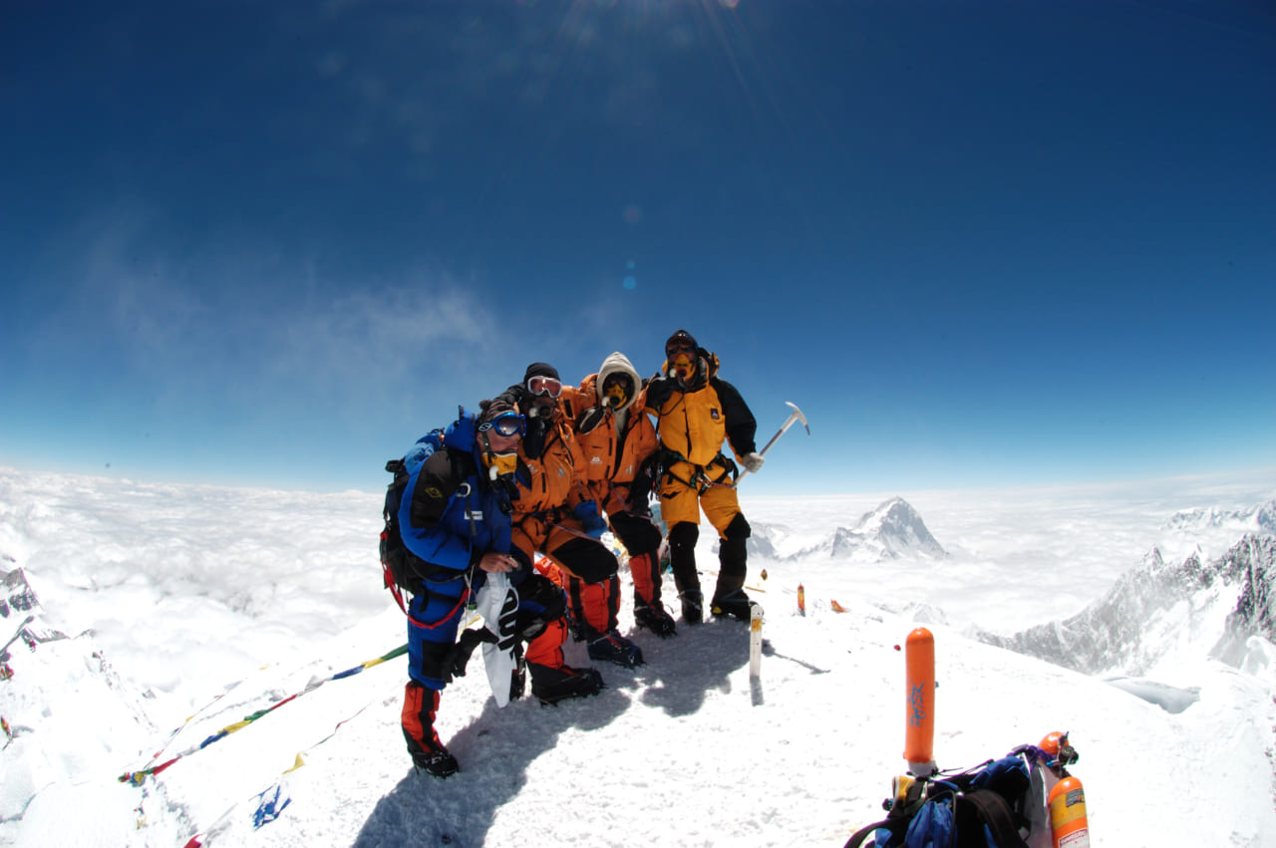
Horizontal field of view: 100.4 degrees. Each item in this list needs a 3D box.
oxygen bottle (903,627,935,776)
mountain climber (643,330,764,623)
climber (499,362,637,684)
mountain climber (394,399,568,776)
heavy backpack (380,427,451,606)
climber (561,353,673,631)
[{"bbox_3d":[1.060,1.044,2.000,0.106,0.550,0.106,0,-6,17],"label":"oxygen bottle"},{"bbox_3d":[0.390,0.308,3.220,0.720,1.770,0.500,-1,-6,7],"label":"mountain climber"},{"bbox_3d":[-0.363,0.485,2.780,0.660,1.640,0.660,2,-6,-23],"label":"climber"},{"bbox_3d":[-0.680,0.700,2.360,0.760,1.620,0.660,-4,-7,38],"label":"mountain climber"},{"bbox_3d":[-0.994,0.438,2.480,0.280,0.700,0.340,14,2,39],"label":"heavy backpack"},{"bbox_3d":[-0.101,0.387,3.080,0.620,1.660,0.580,1,-6,-12],"label":"climber"}]

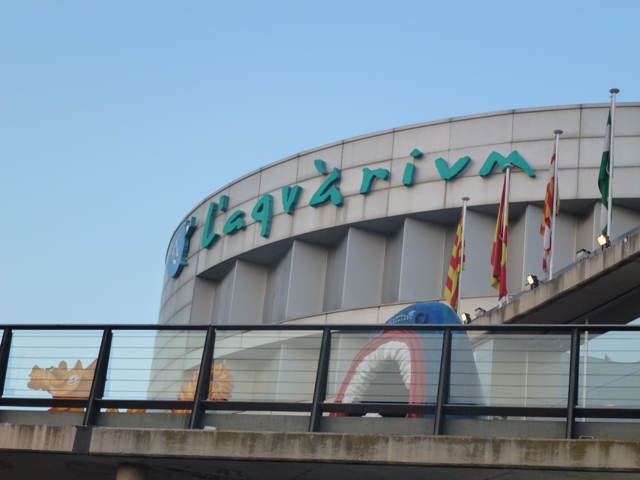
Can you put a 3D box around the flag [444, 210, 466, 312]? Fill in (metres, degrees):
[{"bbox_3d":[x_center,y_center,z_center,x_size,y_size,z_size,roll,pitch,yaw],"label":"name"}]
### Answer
[{"bbox_3d":[2.970,0.415,30.647,0.401,2.421,0.280,4,-16,6],"label":"flag"}]

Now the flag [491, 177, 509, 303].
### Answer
[{"bbox_3d":[3.667,-0.060,28.246,0.372,2.744,0.280,3,-16,7],"label":"flag"}]

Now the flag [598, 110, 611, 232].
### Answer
[{"bbox_3d":[4.898,-1.166,23.939,0.255,2.301,0.280,2,-16,12],"label":"flag"}]

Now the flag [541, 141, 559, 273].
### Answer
[{"bbox_3d":[4.294,-0.587,26.107,0.334,2.647,0.280,3,-16,9],"label":"flag"}]

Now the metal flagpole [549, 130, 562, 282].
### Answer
[{"bbox_3d":[4.371,-0.619,26.104,0.190,2.974,0.190,3,-16,9],"label":"metal flagpole"}]

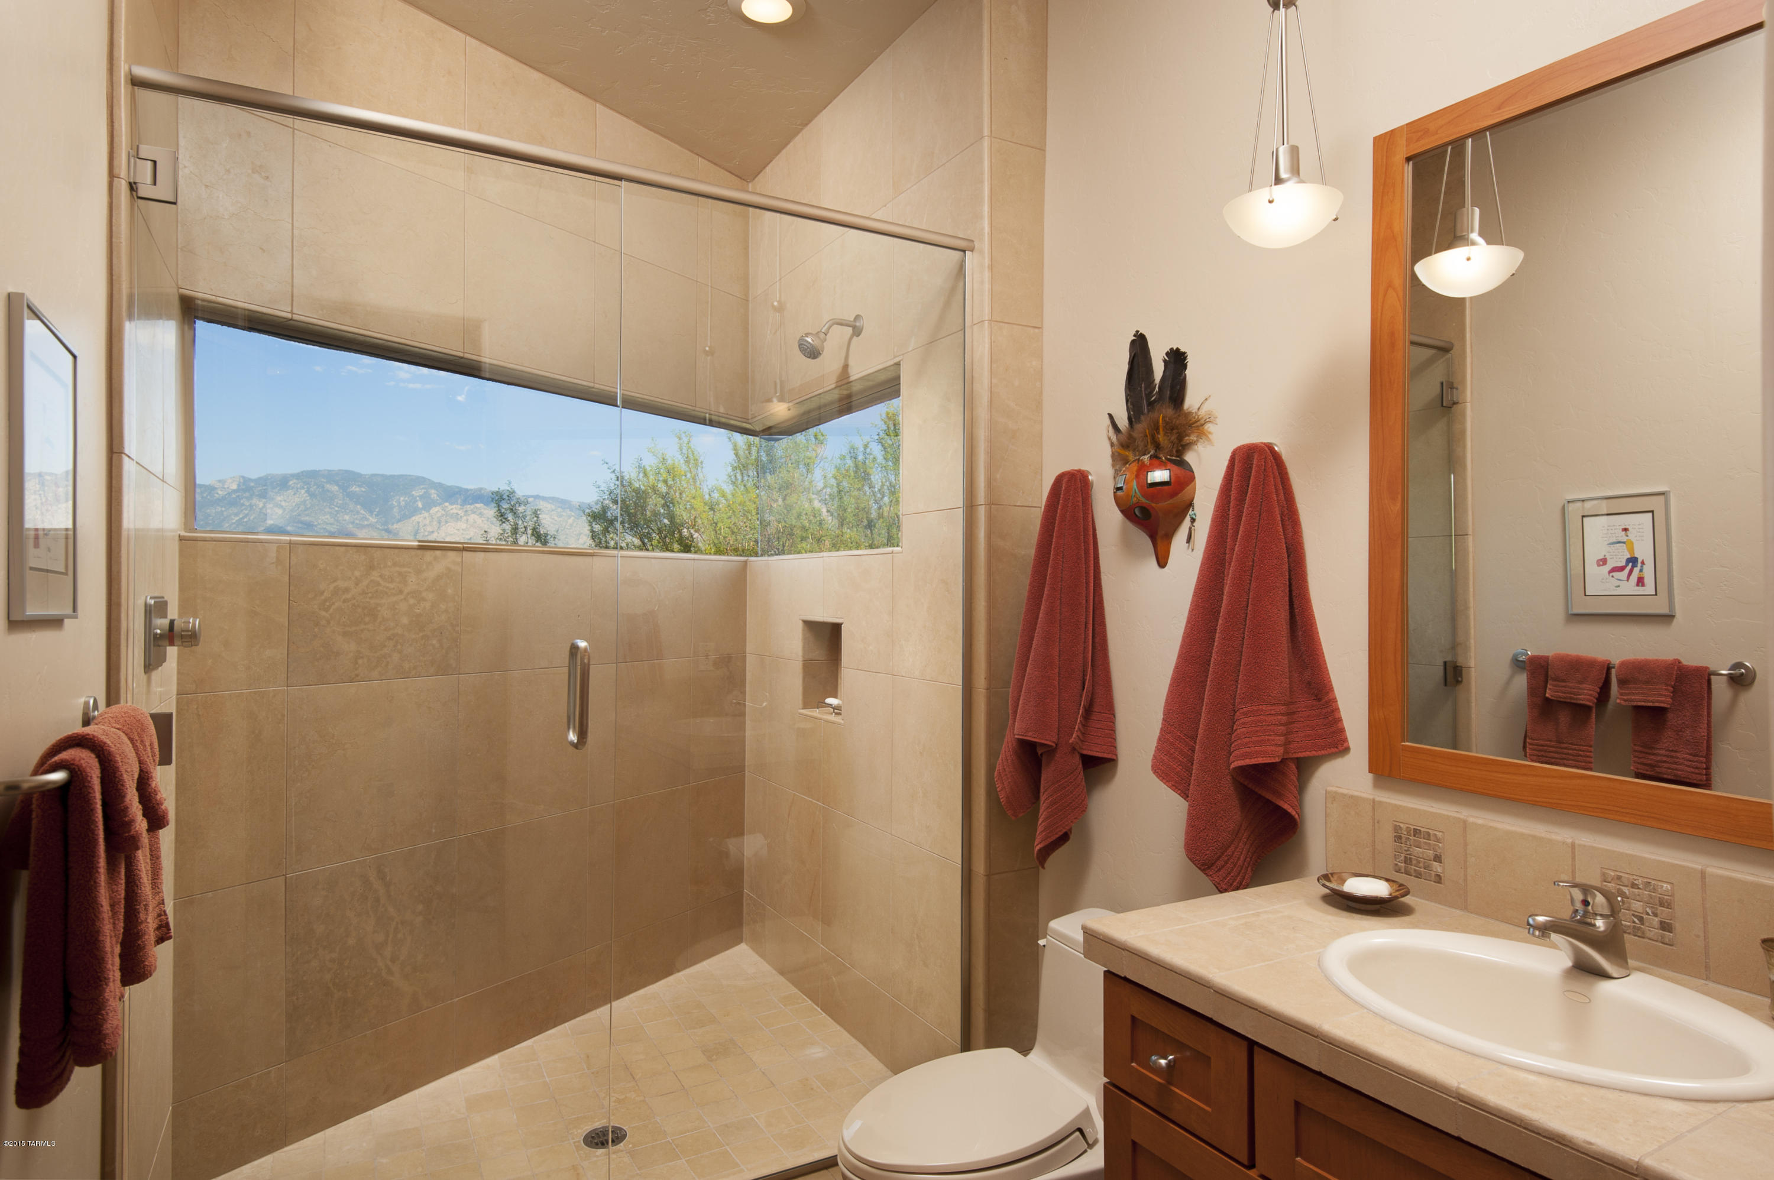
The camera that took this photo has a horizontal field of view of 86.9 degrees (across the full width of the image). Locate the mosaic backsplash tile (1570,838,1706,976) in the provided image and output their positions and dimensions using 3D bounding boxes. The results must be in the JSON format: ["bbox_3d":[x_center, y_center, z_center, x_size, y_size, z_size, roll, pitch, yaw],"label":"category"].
[{"bbox_3d":[1.046,0.443,1.303,0.012,0.151,0.152,0,0,-30],"label":"mosaic backsplash tile"}]

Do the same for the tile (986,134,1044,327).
[{"bbox_3d":[0.320,-0.894,2.361,0.180,0.457,0.012,0,0,-28],"label":"tile"}]

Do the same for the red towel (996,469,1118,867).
[{"bbox_3d":[0.405,0.185,2.204,0.160,0.915,0.270,0,0,-30],"label":"red towel"}]

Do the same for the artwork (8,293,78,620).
[{"bbox_3d":[-1.093,-0.153,1.214,0.020,0.376,0.300,0,0,-32],"label":"artwork"}]

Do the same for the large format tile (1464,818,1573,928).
[{"bbox_3d":[0.968,0.440,1.435,0.012,0.149,0.152,0,0,-30],"label":"large format tile"}]

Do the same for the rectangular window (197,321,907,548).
[{"bbox_3d":[-0.660,-0.400,2.841,1.134,0.520,2.061,0,0,34],"label":"rectangular window"}]

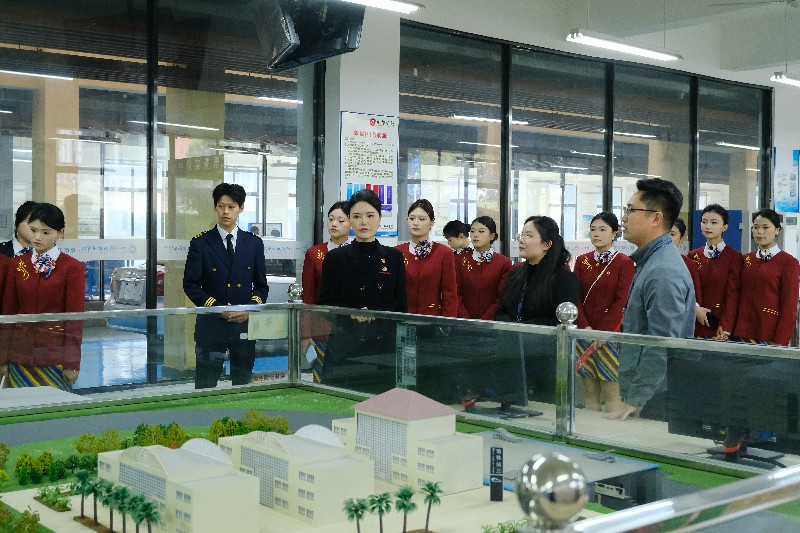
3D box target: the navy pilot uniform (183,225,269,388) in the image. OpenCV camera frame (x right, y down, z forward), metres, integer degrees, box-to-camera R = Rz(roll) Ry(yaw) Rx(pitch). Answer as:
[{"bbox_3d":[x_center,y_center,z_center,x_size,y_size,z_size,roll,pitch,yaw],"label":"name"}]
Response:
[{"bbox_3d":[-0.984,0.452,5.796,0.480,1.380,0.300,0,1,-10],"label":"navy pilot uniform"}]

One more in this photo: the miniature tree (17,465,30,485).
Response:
[{"bbox_3d":[-1.127,0.623,3.061,0.036,0.063,0.036,0,1,0],"label":"miniature tree"}]

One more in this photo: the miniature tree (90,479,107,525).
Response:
[{"bbox_3d":[-0.784,0.608,2.641,0.049,0.116,0.049,0,1,0],"label":"miniature tree"}]

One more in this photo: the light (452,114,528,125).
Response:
[{"bbox_3d":[1.034,-1.681,11.788,1.220,0.070,0.090,-1,2,-39],"label":"light"}]

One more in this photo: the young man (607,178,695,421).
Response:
[{"bbox_3d":[1.038,0.512,4.223,0.360,1.749,0.460,0,2,12],"label":"young man"}]

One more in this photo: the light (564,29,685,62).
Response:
[{"bbox_3d":[1.604,-1.575,7.300,1.200,0.085,0.130,-1,2,-38],"label":"light"}]

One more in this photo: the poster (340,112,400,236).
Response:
[{"bbox_3d":[-0.227,-0.697,7.888,0.558,0.943,0.020,-1,2,-39],"label":"poster"}]

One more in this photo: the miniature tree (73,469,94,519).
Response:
[{"bbox_3d":[-0.837,0.599,2.702,0.052,0.128,0.052,-1,2,-38],"label":"miniature tree"}]

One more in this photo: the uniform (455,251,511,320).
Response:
[{"bbox_3d":[0.514,0.191,6.307,0.420,0.580,0.260,0,1,10],"label":"uniform"}]

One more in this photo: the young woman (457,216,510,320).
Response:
[{"bbox_3d":[0.560,0.490,6.872,0.420,1.651,0.270,0,2,6],"label":"young woman"}]

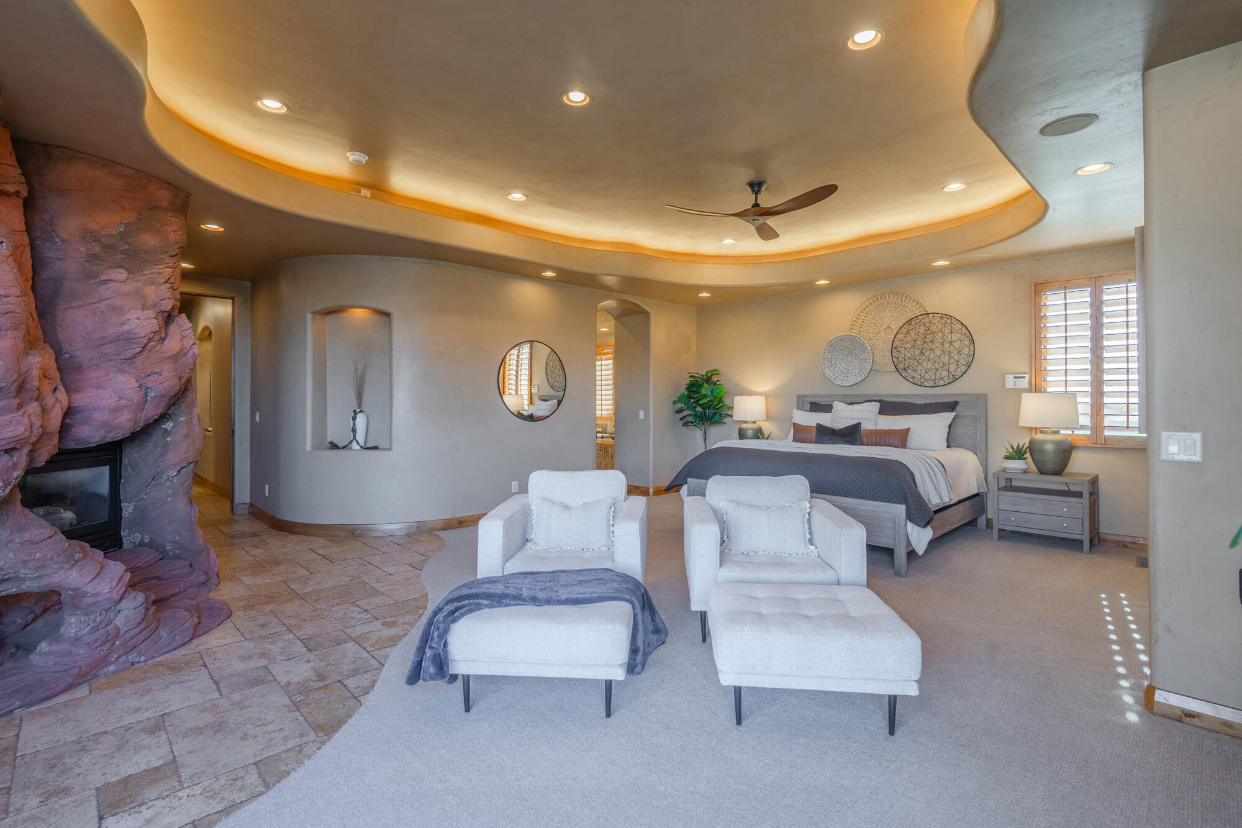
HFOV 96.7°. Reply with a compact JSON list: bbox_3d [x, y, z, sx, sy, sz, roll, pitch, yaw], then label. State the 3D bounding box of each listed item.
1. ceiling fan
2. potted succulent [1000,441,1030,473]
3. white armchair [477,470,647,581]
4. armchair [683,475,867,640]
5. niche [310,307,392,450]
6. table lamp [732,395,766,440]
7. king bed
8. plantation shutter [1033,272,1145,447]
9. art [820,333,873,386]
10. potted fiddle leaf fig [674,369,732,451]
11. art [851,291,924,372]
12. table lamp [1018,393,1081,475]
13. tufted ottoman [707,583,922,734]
[{"bbox_3d":[1.149,-1.738,4.611,1.400,0.343,1.280,0,1,24],"label":"ceiling fan"},{"bbox_3d":[3.713,0.408,5.190,0.210,0.285,0.210,-1,1,-43],"label":"potted succulent"},{"bbox_3d":[-0.309,0.799,3.434,0.885,0.860,0.870,0,1,4],"label":"white armchair"},{"bbox_3d":[0.859,0.807,3.318,0.890,0.825,0.860,0,1,5],"label":"armchair"},{"bbox_3d":[-2.666,-0.361,5.629,0.830,1.430,0.330,0,1,0],"label":"niche"},{"bbox_3d":[1.678,0.140,7.204,0.430,0.750,0.430,-1,1,-44],"label":"table lamp"},{"bbox_3d":[2.160,0.486,5.591,2.220,1.376,2.200,-1,1,-43],"label":"king bed"},{"bbox_3d":[4.246,-0.469,4.941,0.070,1.540,0.900,-1,1,-43],"label":"plantation shutter"},{"bbox_3d":[2.683,-0.639,6.573,0.045,0.640,0.635,-1,1,-44],"label":"art"},{"bbox_3d":[1.160,0.259,7.697,0.750,1.770,0.800,0,1,0],"label":"potted fiddle leaf fig"},{"bbox_3d":[3.022,-0.920,6.229,0.035,0.900,0.900,-1,1,-44],"label":"art"},{"bbox_3d":[3.941,0.189,5.056,0.420,0.725,0.420,-1,1,-43],"label":"table lamp"},{"bbox_3d":[0.780,1.026,2.388,0.740,0.420,0.550,0,1,5],"label":"tufted ottoman"}]

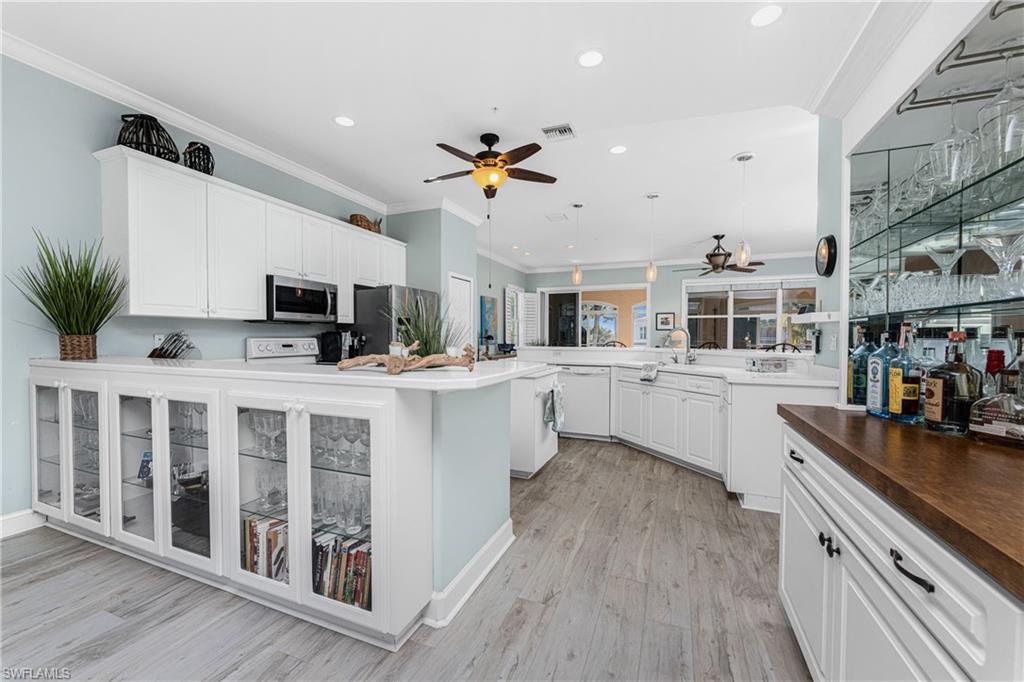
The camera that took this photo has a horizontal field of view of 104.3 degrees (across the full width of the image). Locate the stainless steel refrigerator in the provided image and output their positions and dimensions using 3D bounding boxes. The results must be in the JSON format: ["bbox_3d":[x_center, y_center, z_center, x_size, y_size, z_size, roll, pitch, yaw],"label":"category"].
[{"bbox_3d":[-1.464,0.269,4.761,0.820,1.730,0.920,0,1,22],"label":"stainless steel refrigerator"}]

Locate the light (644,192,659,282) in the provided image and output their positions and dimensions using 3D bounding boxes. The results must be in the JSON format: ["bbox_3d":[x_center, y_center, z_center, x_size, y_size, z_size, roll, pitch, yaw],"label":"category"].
[{"bbox_3d":[1.724,-1.250,4.929,0.160,1.060,0.160,0,1,22],"label":"light"}]

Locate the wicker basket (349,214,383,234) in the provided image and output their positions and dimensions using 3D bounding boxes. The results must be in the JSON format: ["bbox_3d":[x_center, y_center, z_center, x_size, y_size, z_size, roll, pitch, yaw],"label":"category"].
[{"bbox_3d":[-1.736,-1.352,4.776,0.270,0.250,0.500,0,1,22],"label":"wicker basket"}]

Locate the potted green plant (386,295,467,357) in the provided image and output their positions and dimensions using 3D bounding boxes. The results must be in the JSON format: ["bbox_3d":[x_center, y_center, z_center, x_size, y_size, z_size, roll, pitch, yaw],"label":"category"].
[{"bbox_3d":[-0.591,-0.037,2.715,0.580,0.570,0.580,0,1,22],"label":"potted green plant"}]

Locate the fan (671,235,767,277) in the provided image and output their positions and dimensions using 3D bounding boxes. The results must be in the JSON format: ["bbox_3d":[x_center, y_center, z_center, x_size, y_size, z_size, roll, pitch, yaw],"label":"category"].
[{"bbox_3d":[3.504,-1.479,6.766,1.500,0.660,1.500,0,1,22],"label":"fan"}]

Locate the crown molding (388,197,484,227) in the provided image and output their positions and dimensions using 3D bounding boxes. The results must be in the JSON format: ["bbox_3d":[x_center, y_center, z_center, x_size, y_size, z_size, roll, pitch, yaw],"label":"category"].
[{"bbox_3d":[-1.076,-1.747,5.660,0.940,0.120,1.170,0,1,22],"label":"crown molding"}]

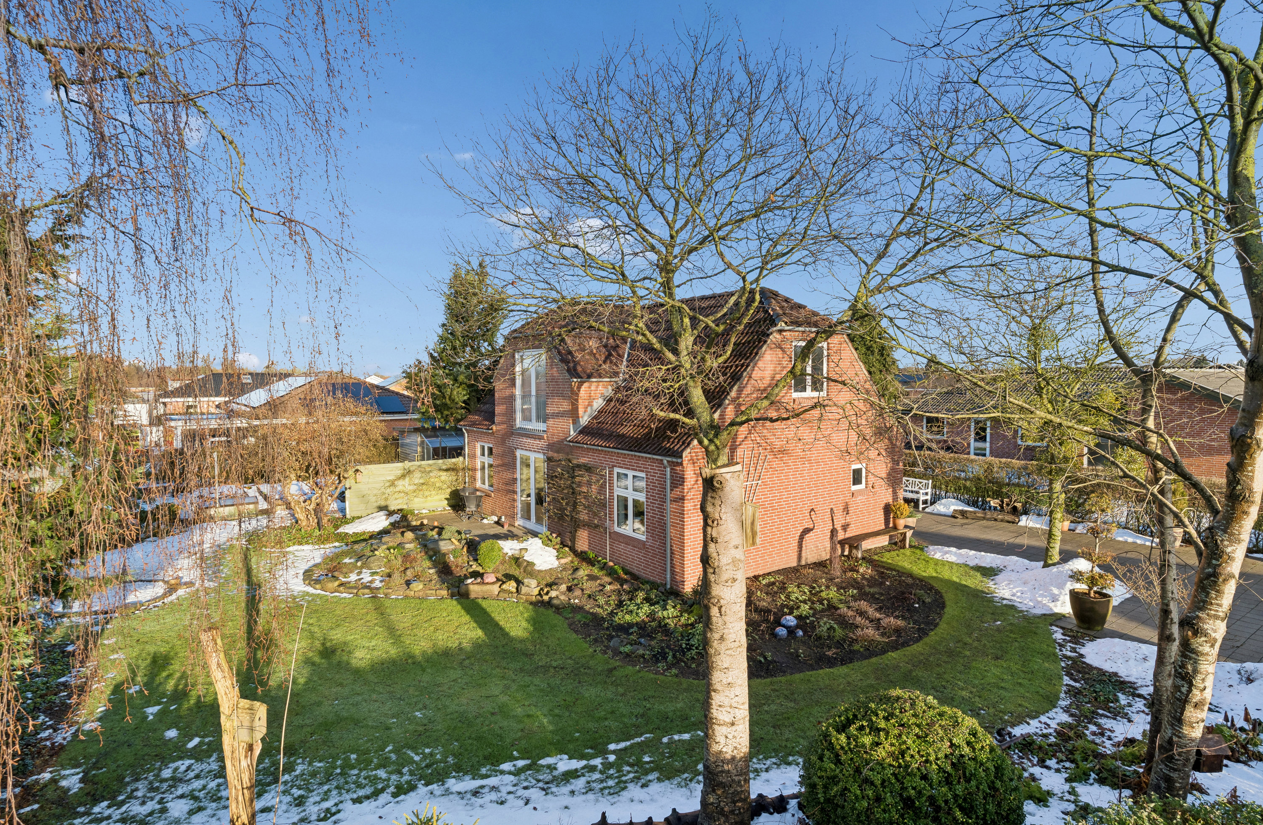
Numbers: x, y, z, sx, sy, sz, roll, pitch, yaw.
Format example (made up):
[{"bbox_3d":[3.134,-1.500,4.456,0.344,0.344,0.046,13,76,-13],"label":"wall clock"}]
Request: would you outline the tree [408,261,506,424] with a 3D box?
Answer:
[{"bbox_3d":[-6.299,-1.537,25.928,4.600,8.658,4.600,-3,4,-36],"label":"tree"}]

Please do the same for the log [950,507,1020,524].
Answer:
[{"bbox_3d":[10.128,2.964,19.060,1.760,0.260,0.270,1,4,28],"label":"log"}]

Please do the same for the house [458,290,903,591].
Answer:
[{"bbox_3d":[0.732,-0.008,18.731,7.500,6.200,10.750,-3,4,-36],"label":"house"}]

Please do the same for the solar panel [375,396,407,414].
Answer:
[{"bbox_3d":[-11.465,-0.392,31.756,1.030,0.040,1.690,-2,28,-33],"label":"solar panel"}]

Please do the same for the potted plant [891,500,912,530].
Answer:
[{"bbox_3d":[6.504,2.491,16.139,0.480,0.700,0.480,-3,4,-36],"label":"potted plant"}]

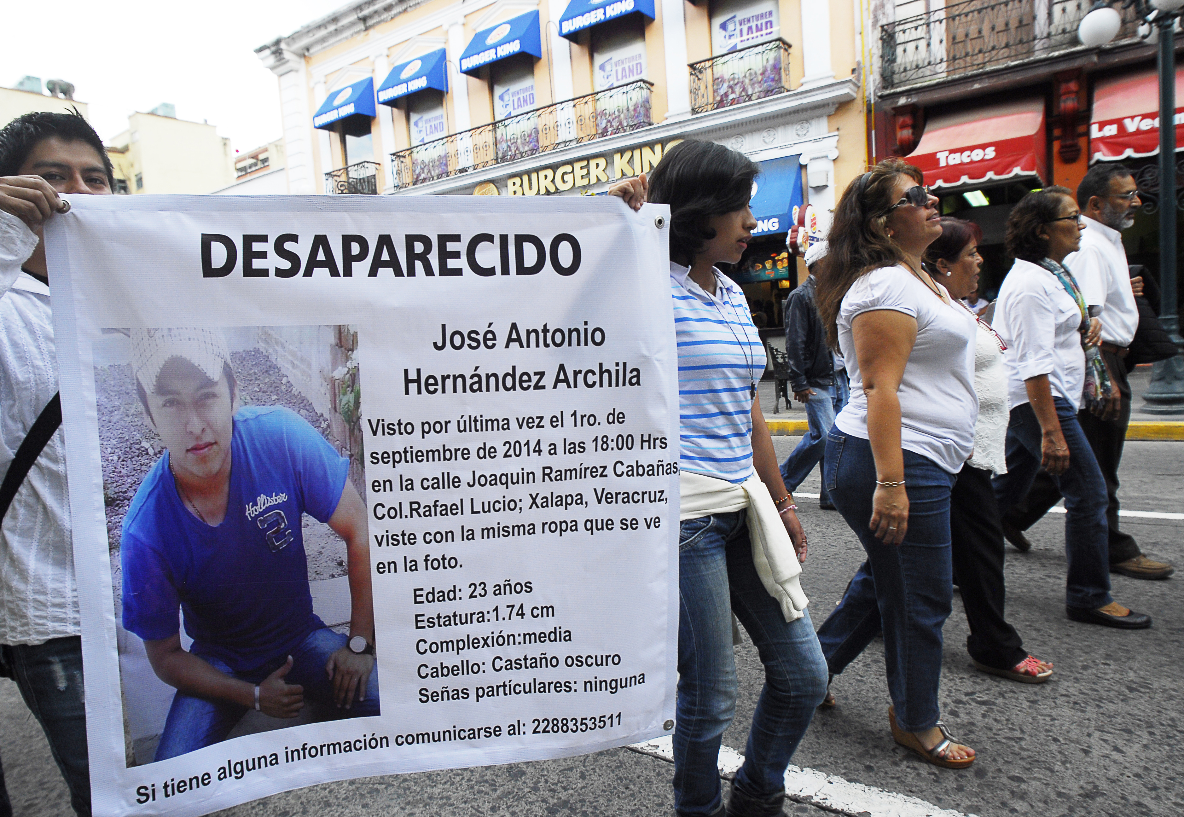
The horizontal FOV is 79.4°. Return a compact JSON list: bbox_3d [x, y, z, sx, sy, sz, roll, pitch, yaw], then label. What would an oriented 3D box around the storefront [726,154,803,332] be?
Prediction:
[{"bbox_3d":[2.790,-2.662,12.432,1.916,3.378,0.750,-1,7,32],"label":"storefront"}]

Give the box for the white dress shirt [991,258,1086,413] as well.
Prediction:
[{"bbox_3d":[1.658,-0.270,2.640,0.330,0.600,0.460,-1,7,32],"label":"white dress shirt"}]

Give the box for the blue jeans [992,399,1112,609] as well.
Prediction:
[{"bbox_3d":[1.703,0.325,2.701,0.460,0.860,0.410,-1,7,32],"label":"blue jeans"}]

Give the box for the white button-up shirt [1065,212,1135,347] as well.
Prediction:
[{"bbox_3d":[2.185,-0.543,3.084,0.330,0.610,0.490,-1,7,32],"label":"white button-up shirt"}]

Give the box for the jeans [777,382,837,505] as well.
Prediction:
[{"bbox_3d":[1.405,0.157,4.447,0.560,0.900,0.420,-1,7,32],"label":"jeans"}]

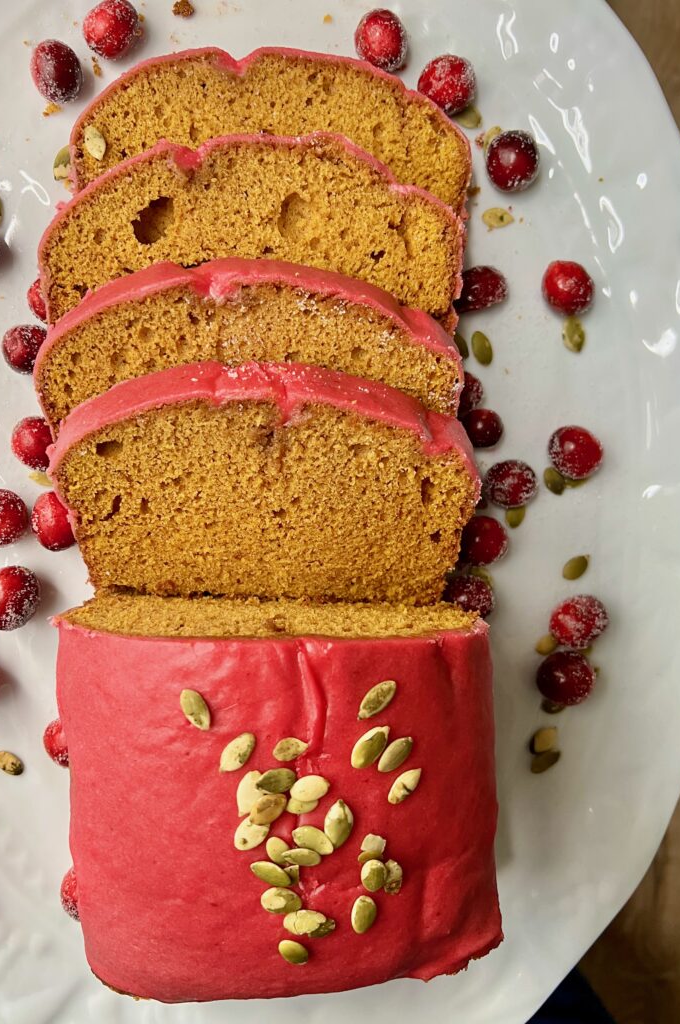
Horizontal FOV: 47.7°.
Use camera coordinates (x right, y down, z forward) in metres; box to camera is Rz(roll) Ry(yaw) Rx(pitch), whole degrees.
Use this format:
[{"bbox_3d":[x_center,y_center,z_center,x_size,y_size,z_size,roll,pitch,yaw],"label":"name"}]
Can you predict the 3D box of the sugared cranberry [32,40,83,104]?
[{"bbox_3d":[-0.090,-0.141,0.245,0.015,0.015,0.020,-14,94,1],"label":"sugared cranberry"}]

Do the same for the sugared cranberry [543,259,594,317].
[{"bbox_3d":[0.074,-0.073,0.251,0.016,0.016,0.018,-11,94,1],"label":"sugared cranberry"}]

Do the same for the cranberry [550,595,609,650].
[{"bbox_3d":[0.083,0.038,0.266,0.020,0.018,0.018,-15,90,0],"label":"cranberry"}]

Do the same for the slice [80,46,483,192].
[{"bbox_3d":[-0.022,-0.104,0.248,0.125,0.020,0.077,2,98,0],"label":"slice"}]

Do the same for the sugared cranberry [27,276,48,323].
[{"bbox_3d":[-0.095,-0.070,0.253,0.015,0.015,0.017,-18,94,1],"label":"sugared cranberry"}]

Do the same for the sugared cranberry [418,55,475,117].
[{"bbox_3d":[0.034,-0.137,0.246,0.018,0.018,0.019,0,94,0],"label":"sugared cranberry"}]

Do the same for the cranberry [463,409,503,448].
[{"bbox_3d":[0.050,-0.029,0.268,0.014,0.014,0.014,0,90,0],"label":"cranberry"}]

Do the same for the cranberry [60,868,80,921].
[{"bbox_3d":[-0.087,0.132,0.265,0.019,0.018,0.019,0,94,0],"label":"cranberry"}]

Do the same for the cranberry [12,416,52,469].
[{"bbox_3d":[-0.106,-0.024,0.267,0.017,0.017,0.018,0,90,0],"label":"cranberry"}]

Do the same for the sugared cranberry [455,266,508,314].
[{"bbox_3d":[0.048,-0.077,0.267,0.020,0.016,0.016,-17,90,0],"label":"sugared cranberry"}]

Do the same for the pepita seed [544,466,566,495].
[{"bbox_3d":[0.076,-0.011,0.273,0.006,0.003,0.011,-27,90,0],"label":"pepita seed"}]

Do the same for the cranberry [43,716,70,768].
[{"bbox_3d":[-0.092,0.079,0.262,0.017,0.017,0.017,0,94,0],"label":"cranberry"}]

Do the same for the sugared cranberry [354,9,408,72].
[{"bbox_3d":[0.014,-0.163,0.266,0.018,0.018,0.019,0,90,0],"label":"sugared cranberry"}]

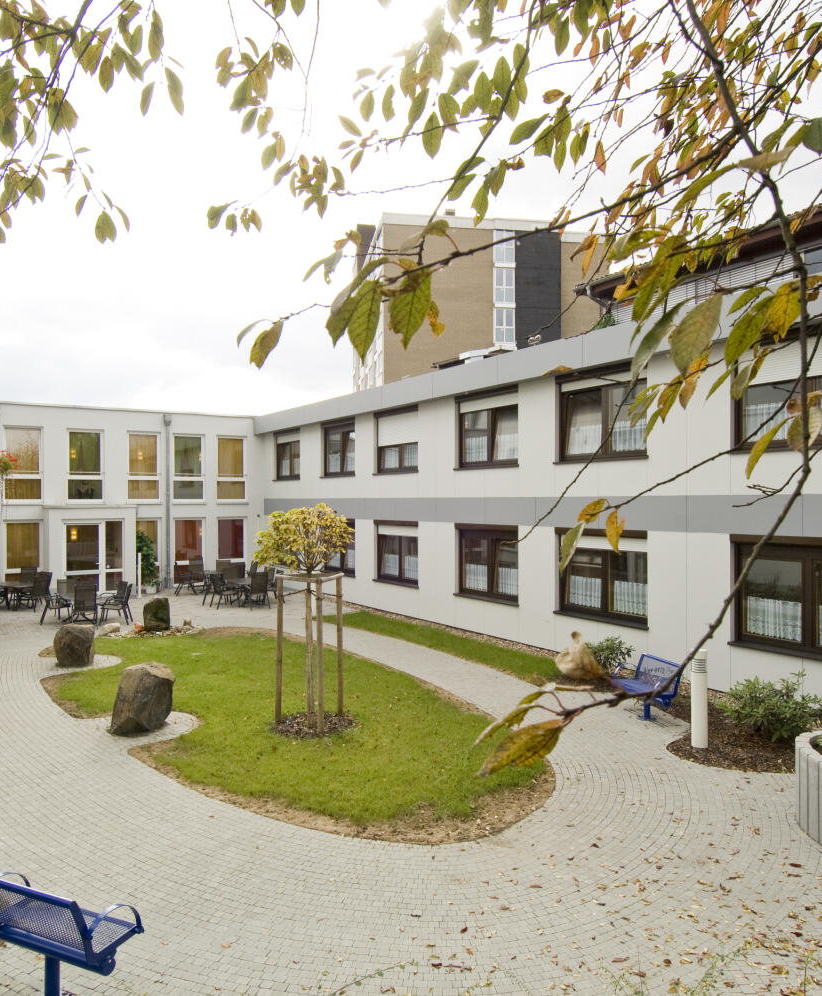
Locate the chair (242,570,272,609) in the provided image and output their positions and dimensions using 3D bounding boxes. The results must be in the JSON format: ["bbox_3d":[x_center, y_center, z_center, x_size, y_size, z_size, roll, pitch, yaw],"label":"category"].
[{"bbox_3d":[-4.180,2.535,20.535,0.570,0.980,0.660,0,0,-26],"label":"chair"}]

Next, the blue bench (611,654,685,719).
[{"bbox_3d":[3.291,2.687,10.447,0.540,0.790,0.950,0,0,-16],"label":"blue bench"}]

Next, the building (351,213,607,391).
[{"bbox_3d":[4.420,-8.113,63.451,16.600,22.800,21.000,0,0,-10],"label":"building"}]

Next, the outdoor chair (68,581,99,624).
[{"bbox_3d":[-8.014,2.652,18.461,0.570,1.020,0.660,0,0,-25],"label":"outdoor chair"}]

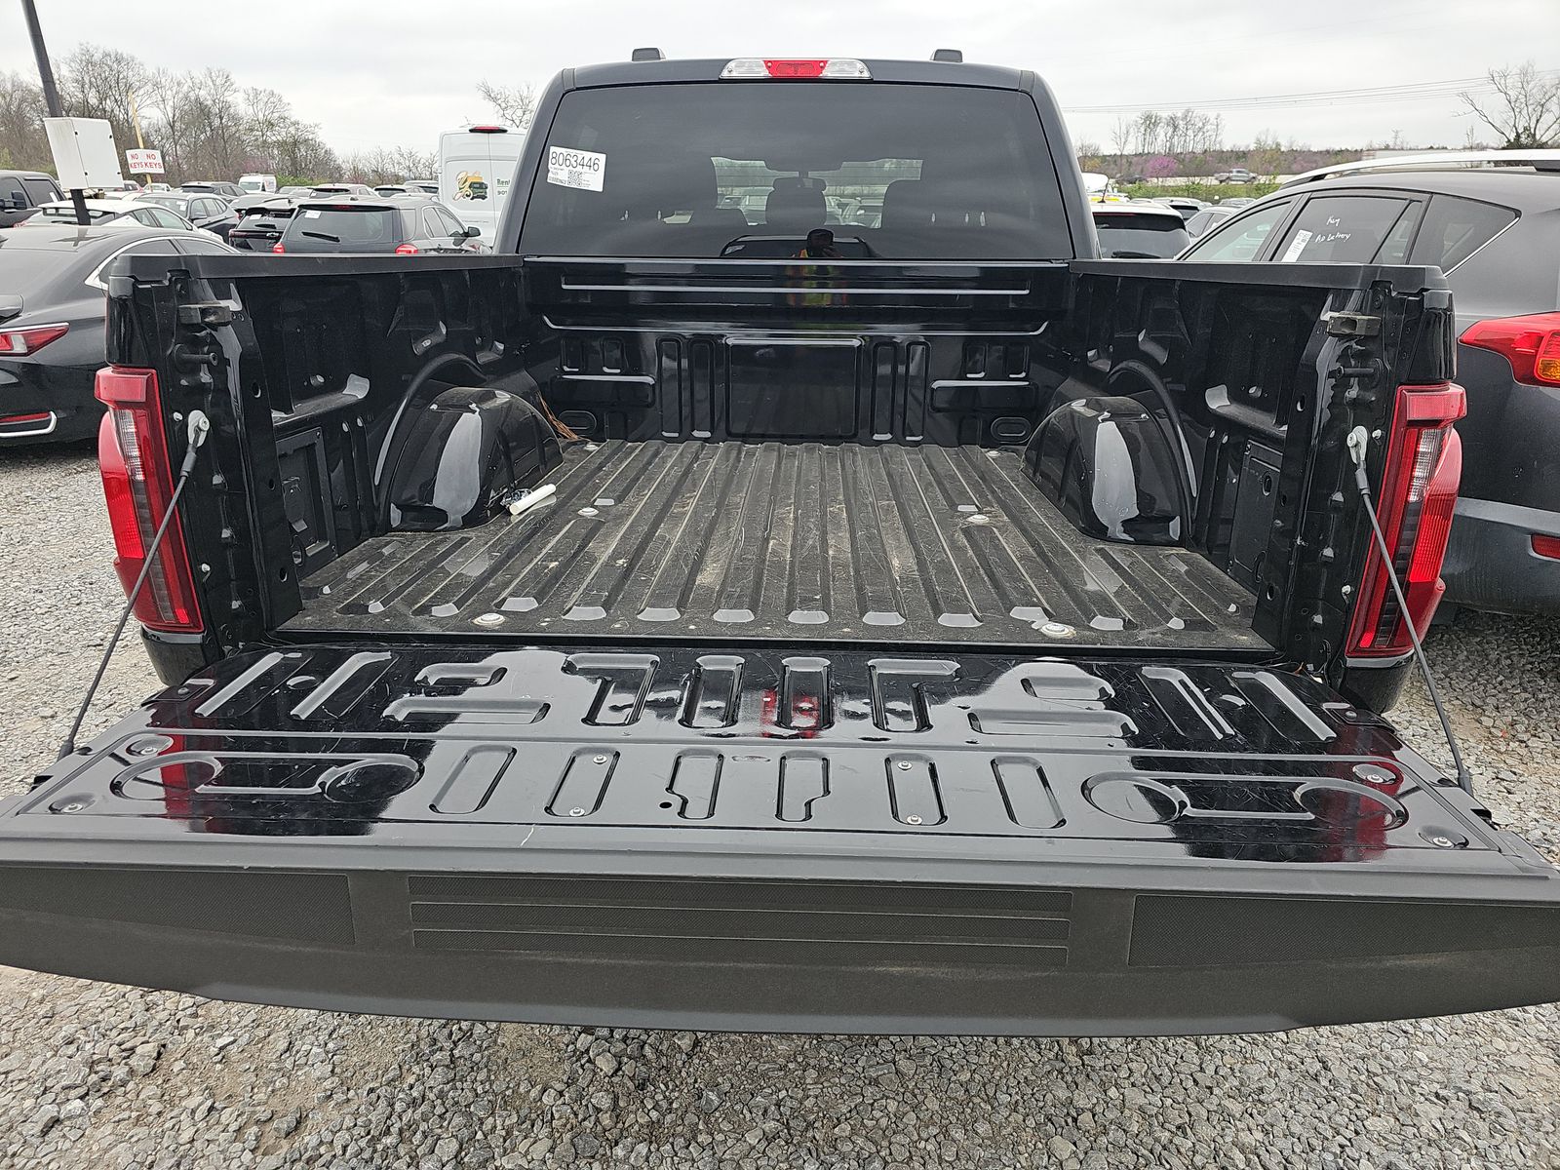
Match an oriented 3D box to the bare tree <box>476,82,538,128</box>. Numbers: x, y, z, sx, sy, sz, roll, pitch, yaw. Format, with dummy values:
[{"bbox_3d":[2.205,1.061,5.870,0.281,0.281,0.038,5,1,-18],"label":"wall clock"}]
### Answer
[{"bbox_3d":[-16.777,-27.745,65.043,5.000,7.000,5.000,1,21,2],"label":"bare tree"}]

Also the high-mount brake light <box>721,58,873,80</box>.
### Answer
[{"bbox_3d":[0.050,-1.518,3.064,0.455,0.062,0.045,1,6,2],"label":"high-mount brake light"}]

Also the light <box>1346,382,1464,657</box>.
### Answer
[{"bbox_3d":[0.891,-0.102,1.506,0.135,0.395,0.160,1,18,2],"label":"light"}]

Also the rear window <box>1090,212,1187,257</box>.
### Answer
[{"bbox_3d":[2.786,-2.897,8.600,1.220,0.450,0.100,1,-4,2],"label":"rear window"}]

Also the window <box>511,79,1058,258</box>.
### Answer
[{"bbox_3d":[0.046,-1.251,3.149,1.690,0.530,0.080,1,6,2],"label":"window"}]

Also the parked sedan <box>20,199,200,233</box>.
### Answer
[{"bbox_3d":[-12.842,-6.784,20.373,1.810,1.450,4.650,1,21,2],"label":"parked sedan"}]

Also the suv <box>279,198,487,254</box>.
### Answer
[{"bbox_3d":[-5.780,-5.039,15.903,1.860,1.700,4.750,0,21,-2],"label":"suv"}]

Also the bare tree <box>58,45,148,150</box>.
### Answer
[{"bbox_3d":[-51.500,-35.577,80.046,7.000,11.000,7.000,1,21,2],"label":"bare tree"}]

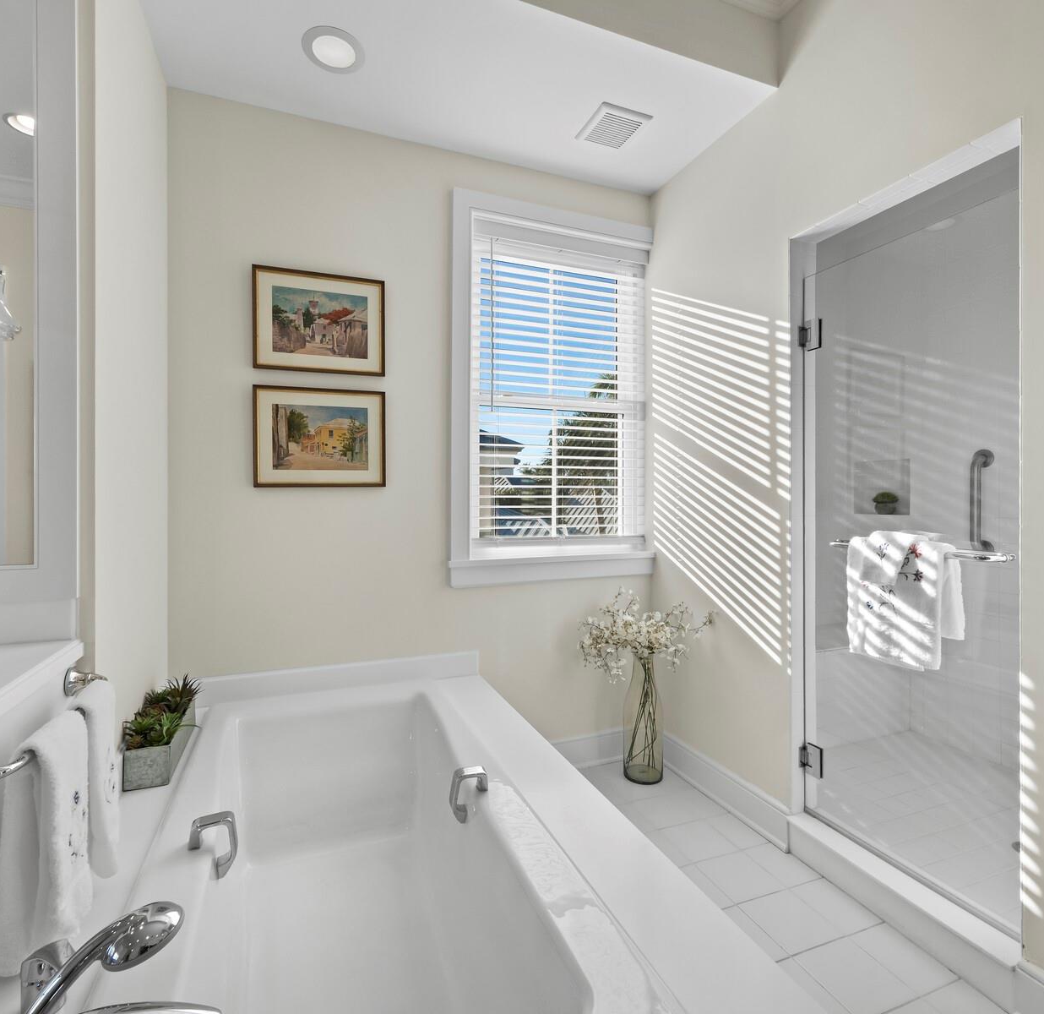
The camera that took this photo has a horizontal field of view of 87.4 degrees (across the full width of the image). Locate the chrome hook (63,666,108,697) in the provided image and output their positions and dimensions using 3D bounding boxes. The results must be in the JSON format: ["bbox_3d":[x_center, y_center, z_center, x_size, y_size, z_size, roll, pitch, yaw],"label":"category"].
[{"bbox_3d":[-0.912,0.367,1.155,0.076,0.058,0.056,0,0,-21],"label":"chrome hook"}]

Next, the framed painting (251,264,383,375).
[{"bbox_3d":[-0.778,-0.713,2.125,0.480,0.385,0.022,0,0,-21],"label":"framed painting"}]

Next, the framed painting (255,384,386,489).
[{"bbox_3d":[-0.777,-0.267,2.125,0.480,0.382,0.022,0,0,-21],"label":"framed painting"}]

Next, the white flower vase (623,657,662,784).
[{"bbox_3d":[0.556,0.938,2.478,0.176,0.555,0.176,0,0,0],"label":"white flower vase"}]

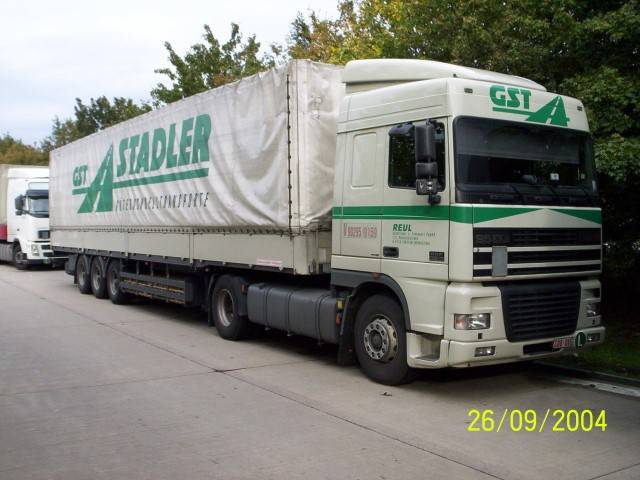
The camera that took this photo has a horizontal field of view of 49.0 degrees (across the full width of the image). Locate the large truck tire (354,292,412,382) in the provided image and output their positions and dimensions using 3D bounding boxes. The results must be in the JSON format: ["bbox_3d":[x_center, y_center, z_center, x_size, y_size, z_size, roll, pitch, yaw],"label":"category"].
[{"bbox_3d":[0.820,1.142,8.148,0.315,1.034,1.034,-1,2,-34],"label":"large truck tire"}]

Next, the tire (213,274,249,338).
[{"bbox_3d":[-1.355,1.077,11.280,0.310,1.033,1.033,-1,2,-34],"label":"tire"}]

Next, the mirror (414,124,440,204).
[{"bbox_3d":[1.085,-0.744,6.961,0.240,0.790,0.140,-1,2,-34],"label":"mirror"}]

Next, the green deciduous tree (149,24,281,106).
[{"bbox_3d":[-3.623,-3.148,24.424,5.800,8.866,5.800,-1,2,-34],"label":"green deciduous tree"}]

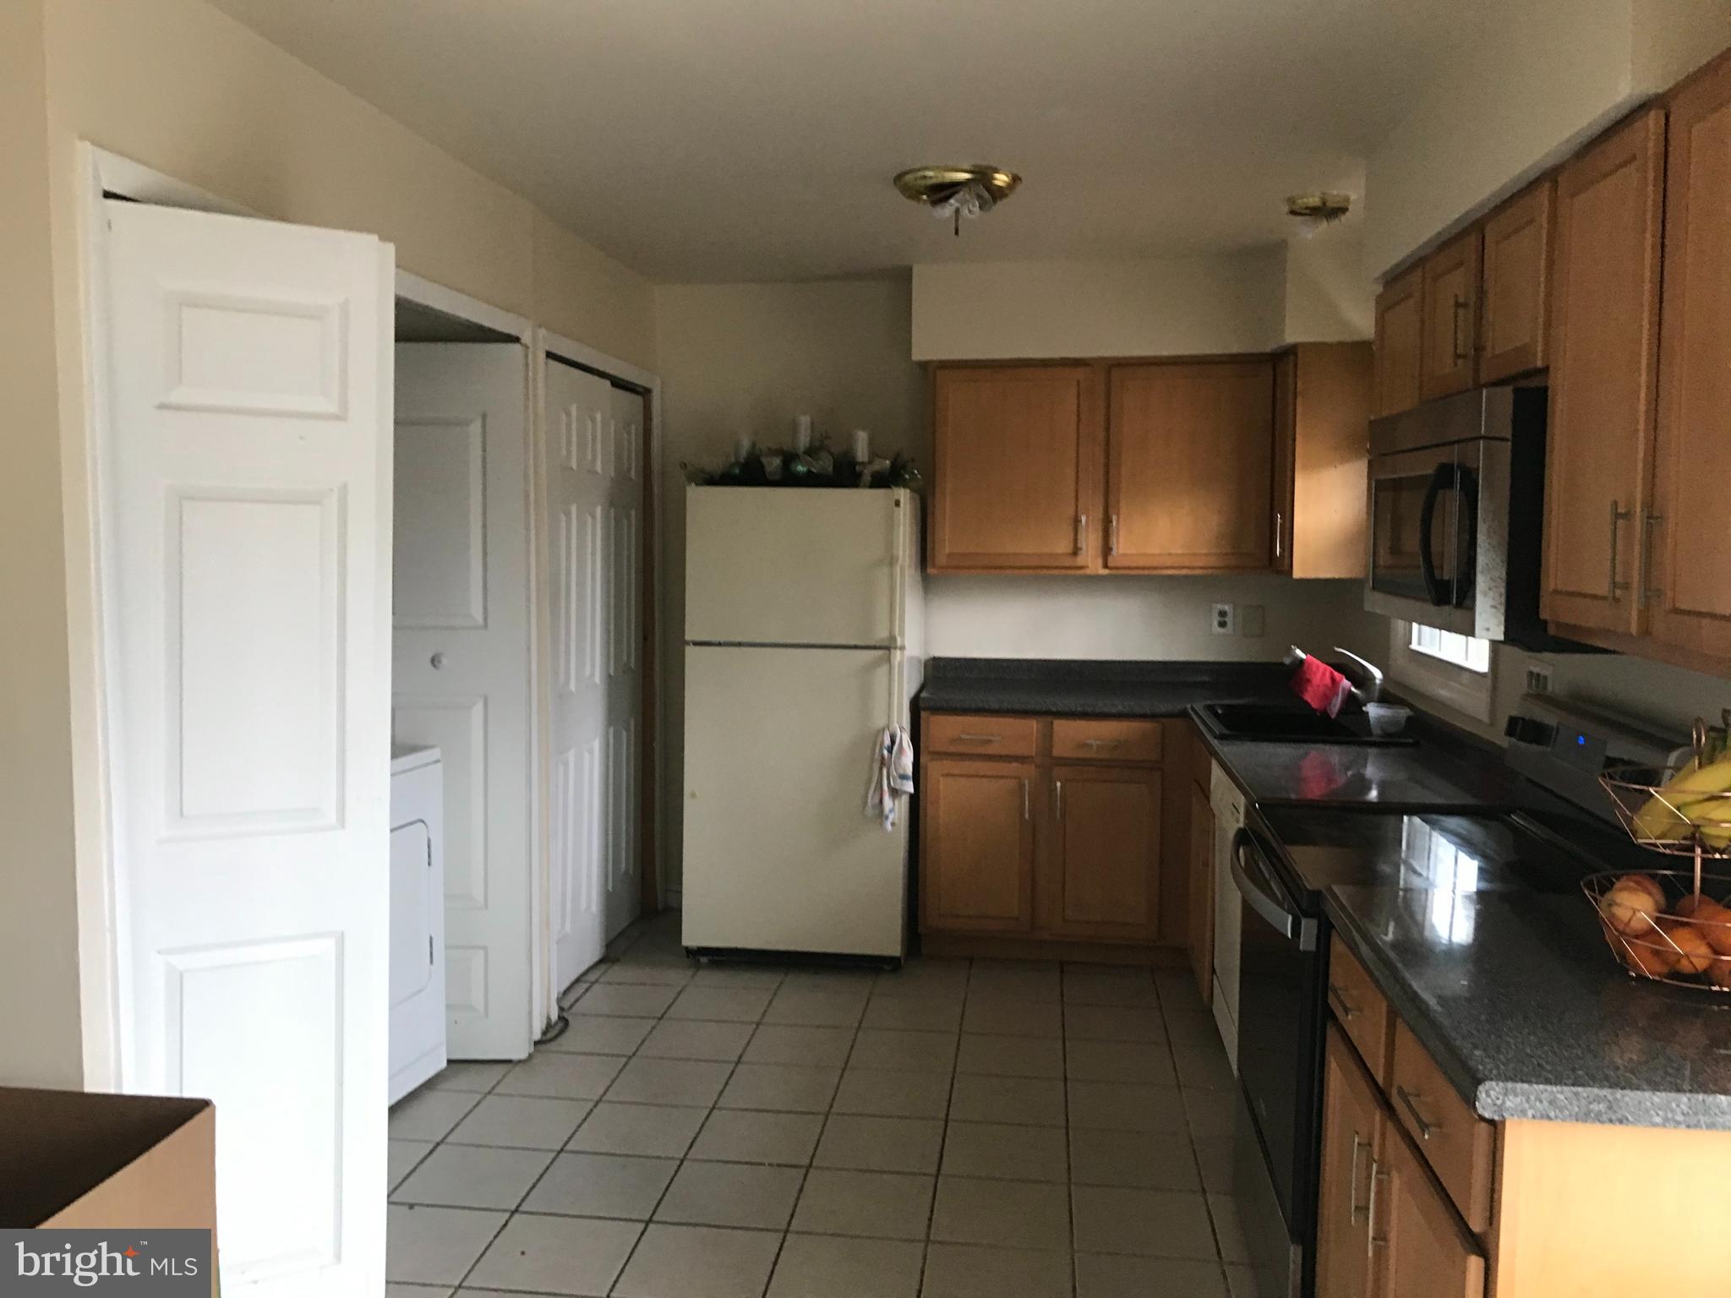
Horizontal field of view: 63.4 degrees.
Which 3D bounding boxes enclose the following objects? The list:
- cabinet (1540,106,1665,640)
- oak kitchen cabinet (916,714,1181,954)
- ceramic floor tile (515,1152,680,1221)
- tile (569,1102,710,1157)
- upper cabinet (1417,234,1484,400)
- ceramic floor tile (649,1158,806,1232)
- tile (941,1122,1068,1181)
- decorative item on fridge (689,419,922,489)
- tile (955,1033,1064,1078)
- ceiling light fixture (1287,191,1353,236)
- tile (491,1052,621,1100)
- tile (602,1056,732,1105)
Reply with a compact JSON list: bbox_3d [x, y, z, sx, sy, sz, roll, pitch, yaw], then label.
[{"bbox_3d":[1.255,-0.388,2.093,0.310,0.720,0.400,1,5,7],"label":"cabinet"},{"bbox_3d":[0.661,0.633,5.056,0.875,0.875,0.600,1,5,7],"label":"oak kitchen cabinet"},{"bbox_3d":[-0.606,1.244,3.233,0.300,0.012,0.300,1,5,7],"label":"ceramic floor tile"},{"bbox_3d":[-0.576,1.231,3.583,0.304,0.010,0.304,1,5,7],"label":"tile"},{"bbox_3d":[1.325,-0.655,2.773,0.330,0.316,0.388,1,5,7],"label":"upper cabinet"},{"bbox_3d":[-0.302,1.243,3.179,0.300,0.012,0.300,1,5,7],"label":"ceramic floor tile"},{"bbox_3d":[0.347,1.249,3.471,0.304,0.010,0.304,1,5,7],"label":"tile"},{"bbox_3d":[-0.224,-0.693,4.945,0.847,0.259,0.270,1,5,7],"label":"decorative item on fridge"},{"bbox_3d":[0.418,1.175,4.027,0.302,0.010,0.302,1,5,7],"label":"tile"},{"bbox_3d":[1.273,-1.210,3.953,0.185,0.095,0.185,1,5,7],"label":"ceiling light fixture"},{"bbox_3d":[-0.832,1.177,3.856,0.300,0.012,0.300,1,5,7],"label":"tile"},{"bbox_3d":[-0.530,1.183,3.819,0.300,0.012,0.300,1,5,7],"label":"tile"}]

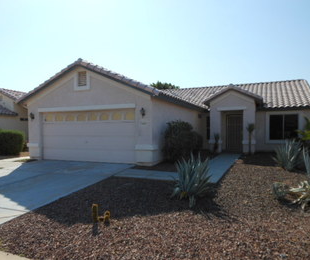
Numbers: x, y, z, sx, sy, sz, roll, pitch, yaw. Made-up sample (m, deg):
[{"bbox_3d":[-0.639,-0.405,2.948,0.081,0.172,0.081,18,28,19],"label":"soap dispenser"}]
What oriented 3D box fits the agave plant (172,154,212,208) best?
[{"bbox_3d":[0.735,0.940,4.900,0.800,0.940,0.820,0,0,24],"label":"agave plant"}]

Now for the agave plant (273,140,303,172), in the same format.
[{"bbox_3d":[4.477,0.824,8.450,1.000,1.040,1.000,0,0,24],"label":"agave plant"}]

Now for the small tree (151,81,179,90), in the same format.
[{"bbox_3d":[1.064,-2.142,28.000,3.700,6.800,3.700,0,0,24],"label":"small tree"}]

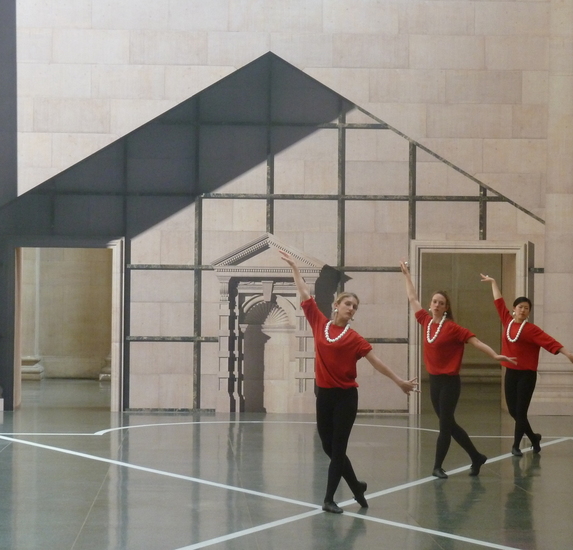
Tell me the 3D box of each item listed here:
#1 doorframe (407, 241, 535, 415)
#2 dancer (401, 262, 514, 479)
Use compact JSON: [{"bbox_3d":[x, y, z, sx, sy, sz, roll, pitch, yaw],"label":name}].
[{"bbox_3d":[2.466,0.718,23.718,1.670,2.320,0.300,1,-1,-3],"label":"doorframe"},{"bbox_3d":[1.518,0.834,15.512,1.000,1.900,0.550,0,-1,24],"label":"dancer"}]

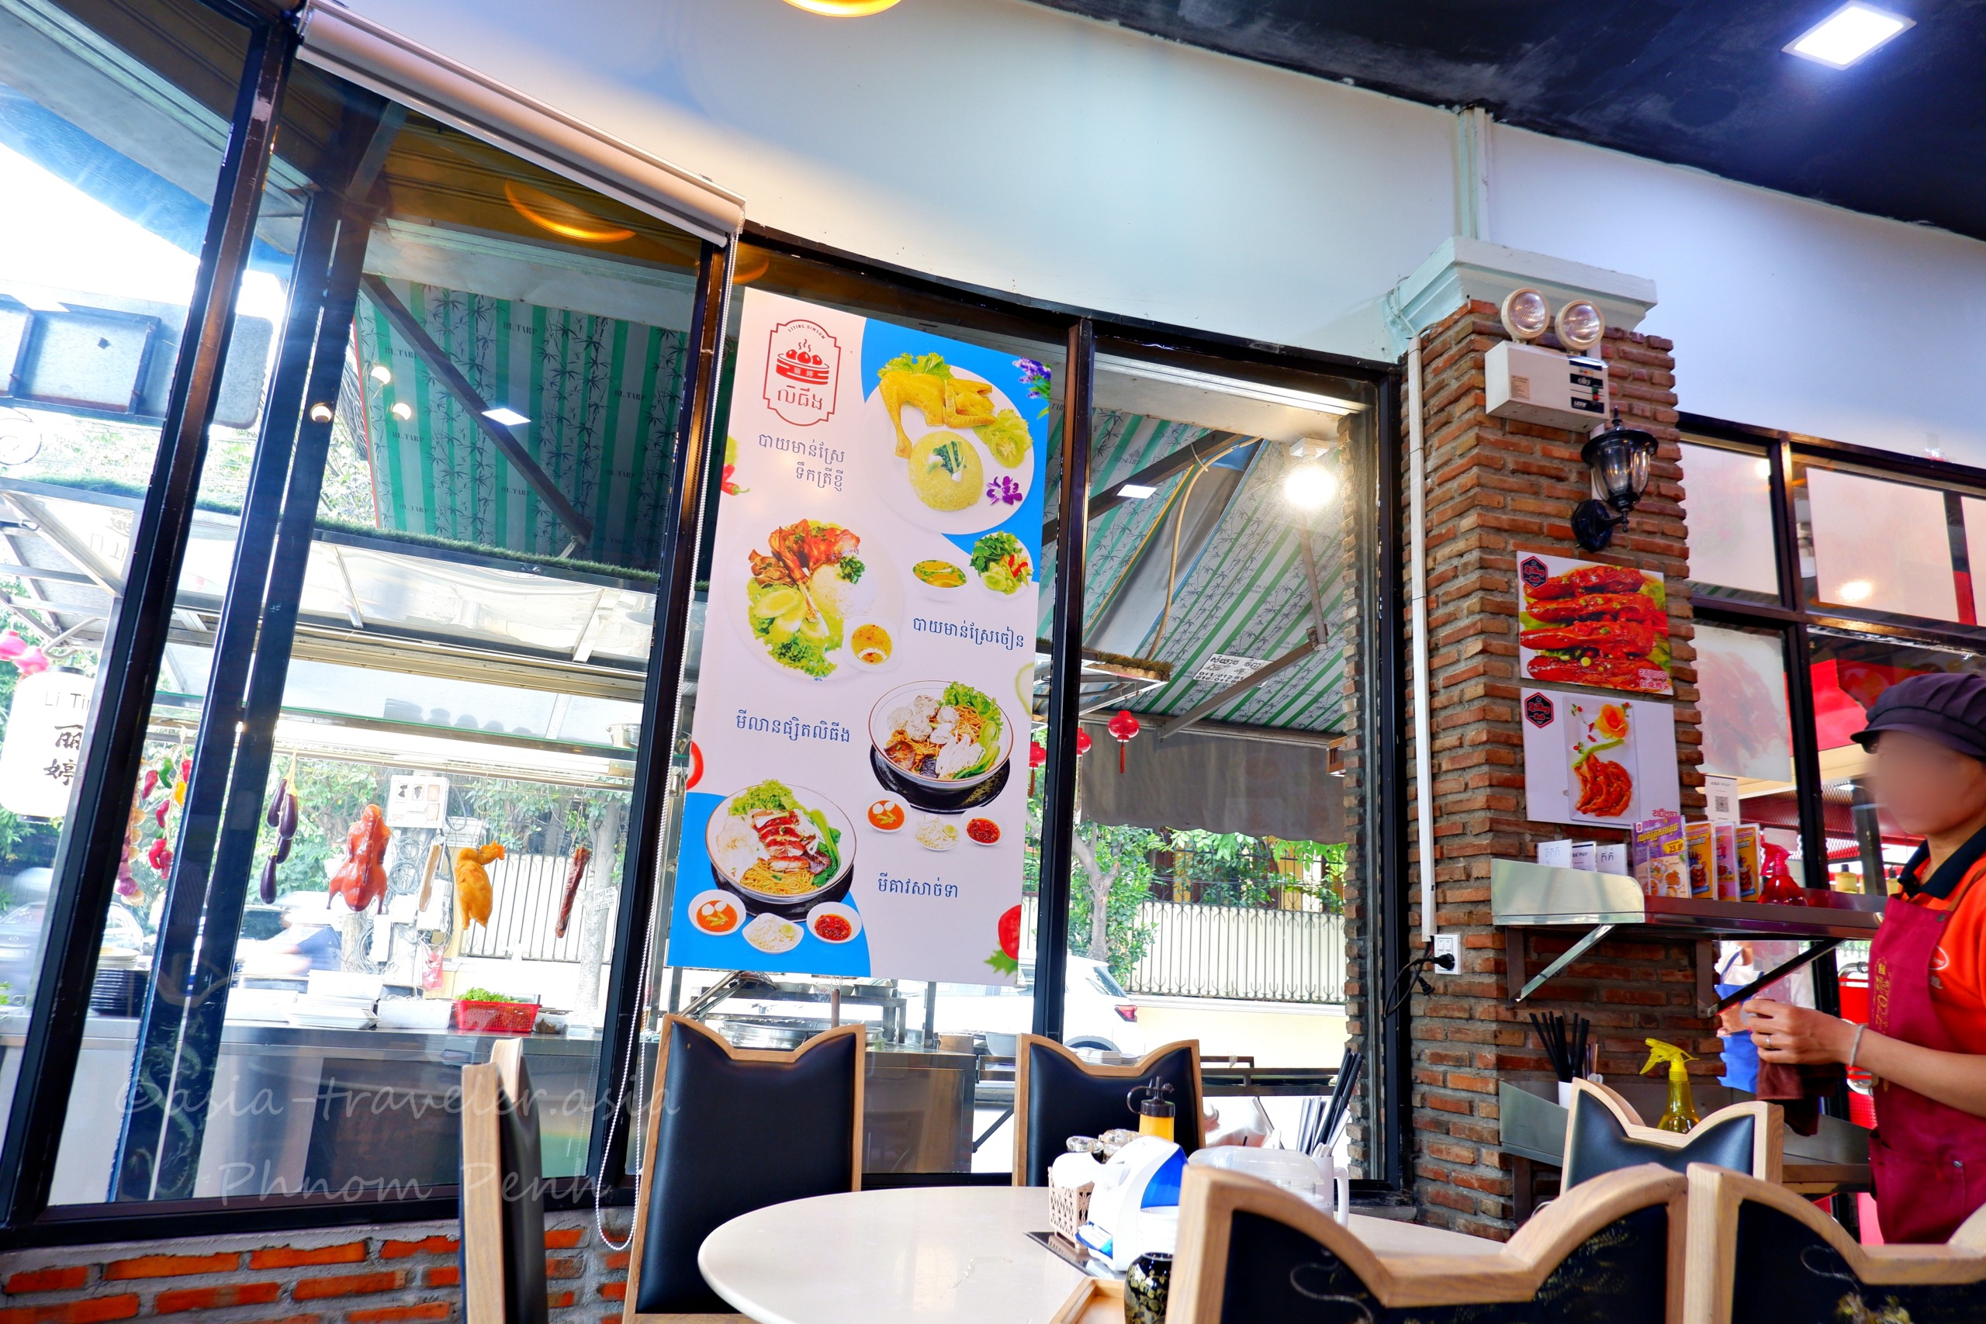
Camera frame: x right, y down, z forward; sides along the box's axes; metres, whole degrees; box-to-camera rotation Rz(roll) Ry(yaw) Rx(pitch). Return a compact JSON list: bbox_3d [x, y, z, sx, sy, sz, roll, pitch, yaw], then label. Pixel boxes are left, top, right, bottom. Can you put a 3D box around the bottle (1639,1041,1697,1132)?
[{"bbox_3d":[1.332,0.864,2.482,0.110,0.243,0.090,5,-13,-7],"label":"bottle"}]

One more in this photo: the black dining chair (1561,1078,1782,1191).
[{"bbox_3d":[0.849,1.145,1.896,0.520,0.982,0.420,8,-14,-19],"label":"black dining chair"}]

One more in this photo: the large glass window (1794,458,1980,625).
[{"bbox_3d":[2.563,-0.328,3.582,0.680,0.489,0.050,6,-14,-12],"label":"large glass window"}]

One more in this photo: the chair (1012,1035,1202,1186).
[{"bbox_3d":[0.295,1.169,2.147,0.420,0.992,0.520,8,-14,-19],"label":"chair"}]

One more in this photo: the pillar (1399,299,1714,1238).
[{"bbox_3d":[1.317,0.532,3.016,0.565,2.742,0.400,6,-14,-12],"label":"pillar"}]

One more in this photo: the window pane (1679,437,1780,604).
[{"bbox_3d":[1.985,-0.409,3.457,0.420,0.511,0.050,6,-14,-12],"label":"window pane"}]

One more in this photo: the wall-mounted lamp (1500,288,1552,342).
[{"bbox_3d":[1.273,-0.830,3.031,0.118,0.118,0.085,5,-3,-7],"label":"wall-mounted lamp"}]

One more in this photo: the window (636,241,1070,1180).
[{"bbox_3d":[-0.249,0.076,2.783,0.833,1.970,0.060,8,-14,-21],"label":"window"}]

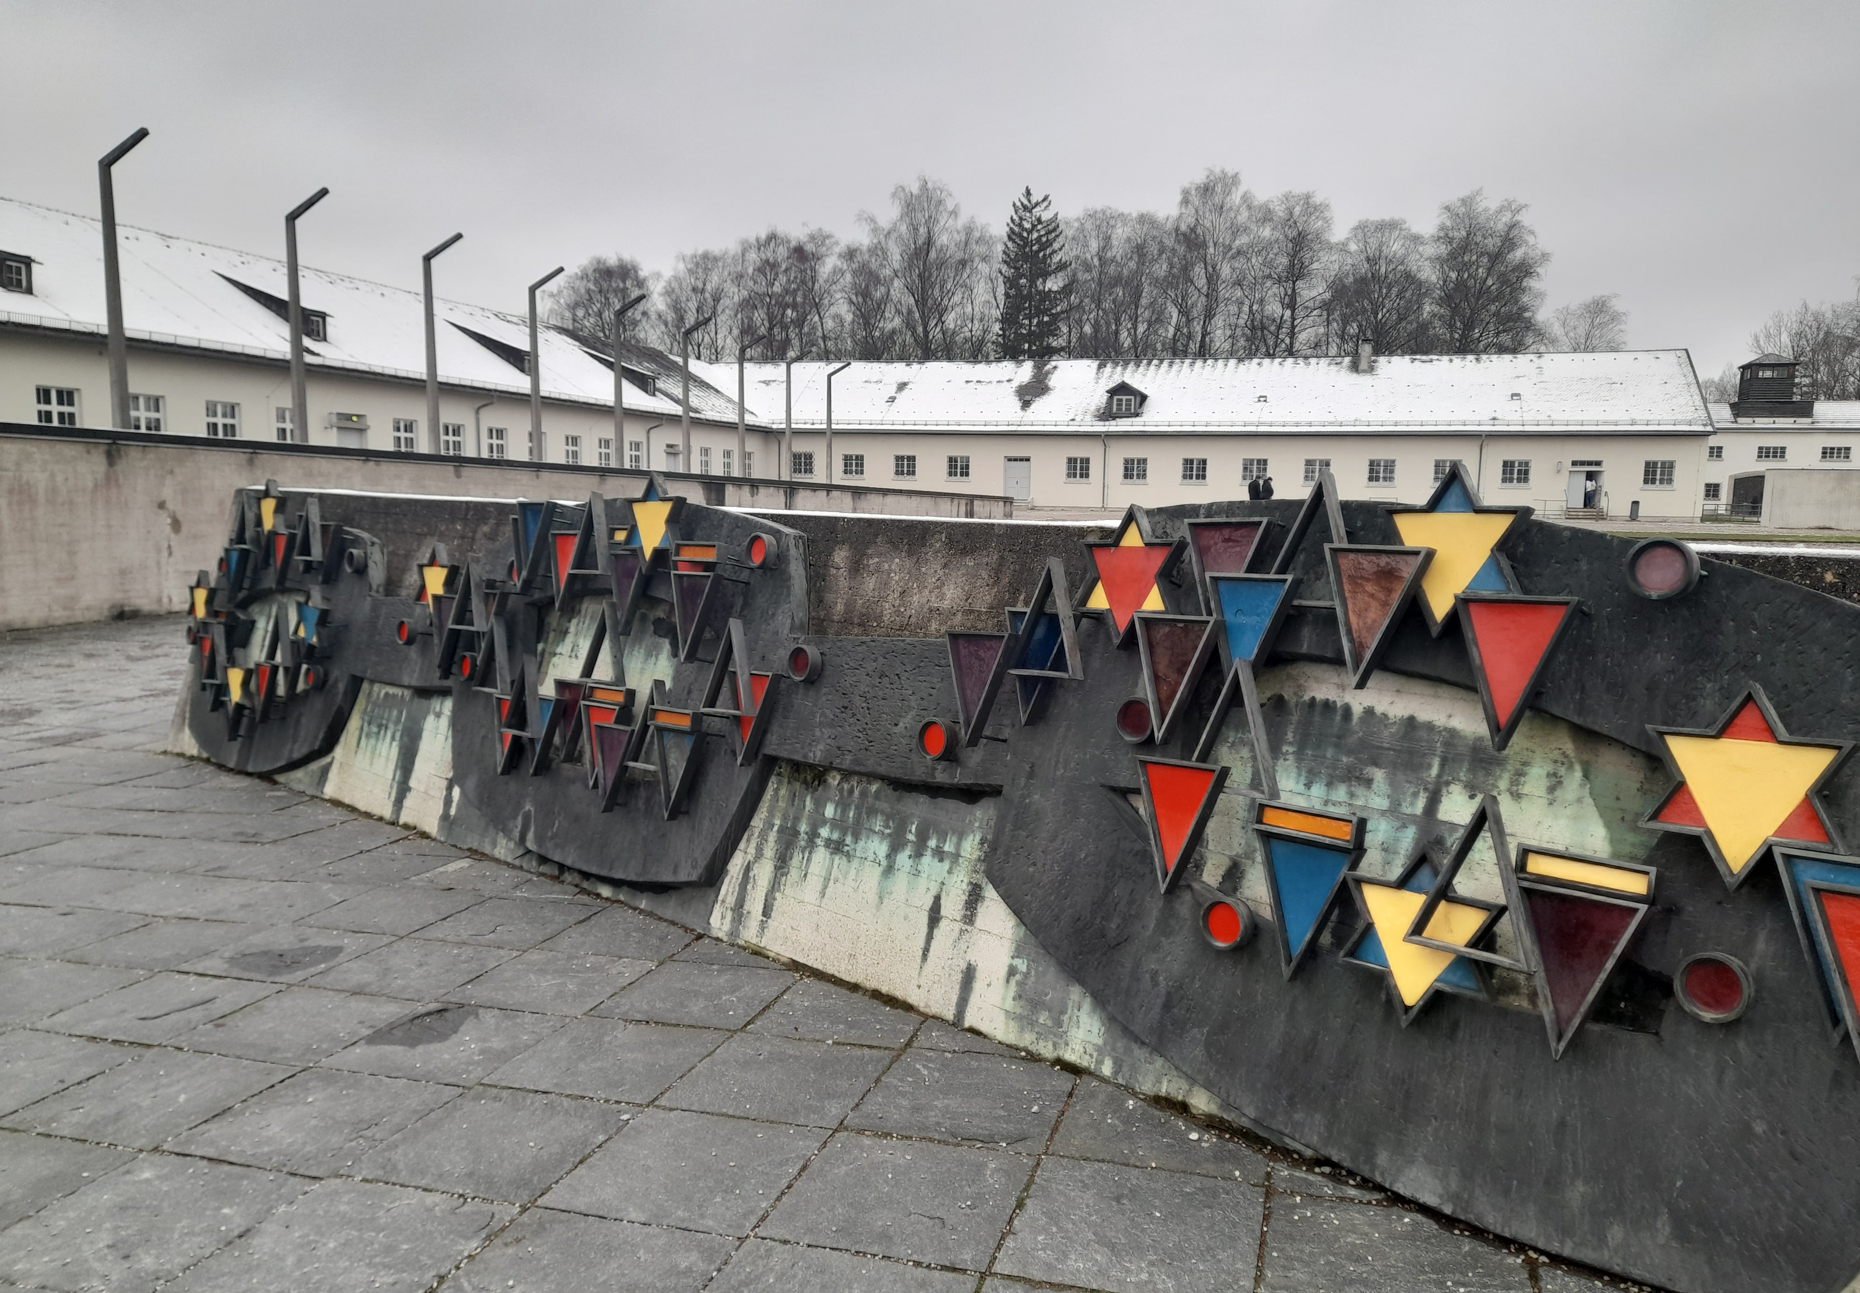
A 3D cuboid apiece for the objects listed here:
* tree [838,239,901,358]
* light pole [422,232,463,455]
[{"bbox_3d":[-5.075,-22.206,109.141,5.024,21.256,5.024,3,6,16],"label":"tree"},{"bbox_3d":[-8.123,-4.401,22.580,0.740,4.956,0.210,3,7,17],"label":"light pole"}]

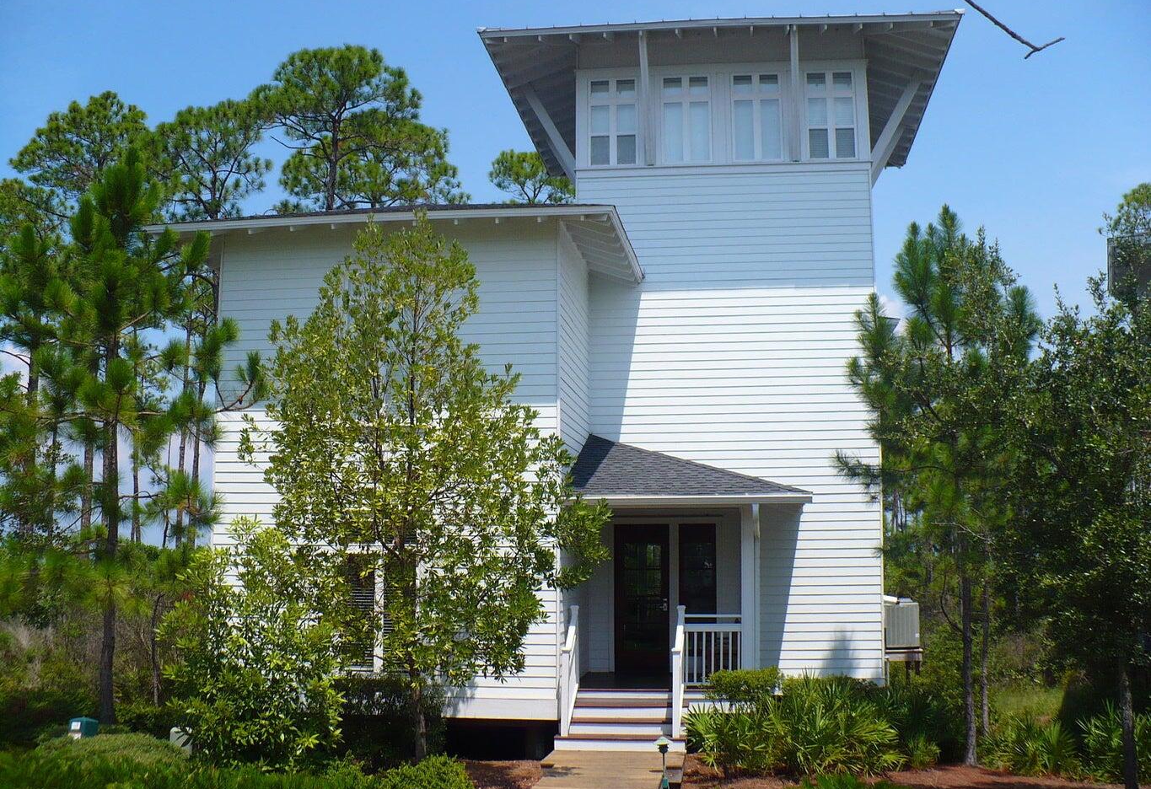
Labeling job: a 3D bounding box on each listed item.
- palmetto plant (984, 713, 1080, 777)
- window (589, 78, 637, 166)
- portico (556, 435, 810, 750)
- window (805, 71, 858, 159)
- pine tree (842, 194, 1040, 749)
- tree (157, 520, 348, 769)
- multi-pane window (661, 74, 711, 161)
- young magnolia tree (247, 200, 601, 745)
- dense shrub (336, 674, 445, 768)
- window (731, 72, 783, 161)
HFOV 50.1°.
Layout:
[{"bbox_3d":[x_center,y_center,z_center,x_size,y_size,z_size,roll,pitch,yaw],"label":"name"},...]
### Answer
[{"bbox_3d":[5.915,4.488,15.908,1.347,0.772,1.200,-1,-7,8],"label":"palmetto plant"},{"bbox_3d":[0.645,-4.735,21.304,0.870,1.647,0.130,-1,-7,8],"label":"window"},{"bbox_3d":[1.707,2.699,18.268,3.570,4.670,3.750,-1,-7,8],"label":"portico"},{"bbox_3d":[4.330,-4.735,20.824,0.870,1.626,0.130,-1,-7,8],"label":"window"},{"bbox_3d":[5.015,1.199,16.982,2.768,8.012,2.600,-1,-7,8],"label":"pine tree"},{"bbox_3d":[-3.830,3.078,14.627,2.250,3.336,2.100,-1,-7,8],"label":"tree"},{"bbox_3d":[1.907,-4.744,21.135,0.870,1.637,0.130,-1,-7,8],"label":"multi-pane window"},{"bbox_3d":[-1.979,1.261,15.579,4.427,7.345,4.000,-1,-7,8],"label":"young magnolia tree"},{"bbox_3d":[-2.480,4.360,16.496,1.555,1.245,1.200,-1,-7,8],"label":"dense shrub"},{"bbox_3d":[3.104,-4.747,20.979,0.870,1.647,0.130,-1,-7,8],"label":"window"}]

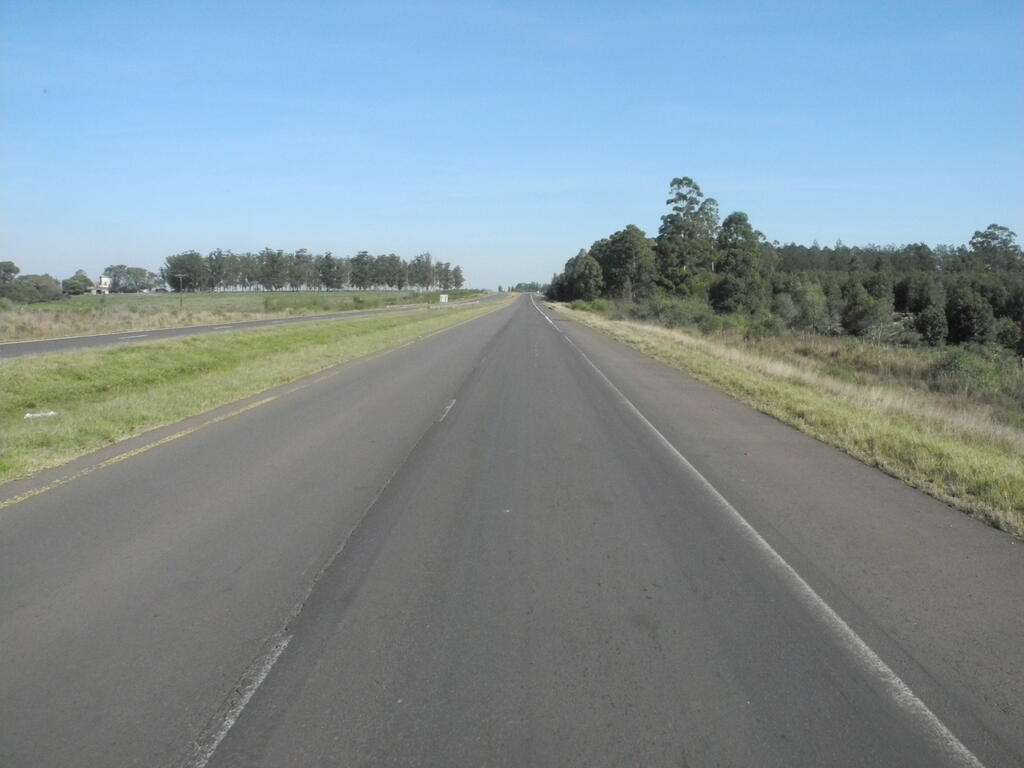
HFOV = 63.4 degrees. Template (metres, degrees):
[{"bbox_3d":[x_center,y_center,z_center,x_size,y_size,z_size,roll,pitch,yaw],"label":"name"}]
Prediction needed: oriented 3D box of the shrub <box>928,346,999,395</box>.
[{"bbox_3d":[13.140,-0.406,24.000,1.900,1.350,1.800,0,6,0],"label":"shrub"}]

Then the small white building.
[{"bbox_3d":[-136.288,-33.035,275.000,6.600,6.500,6.000,-3,7,-26],"label":"small white building"}]

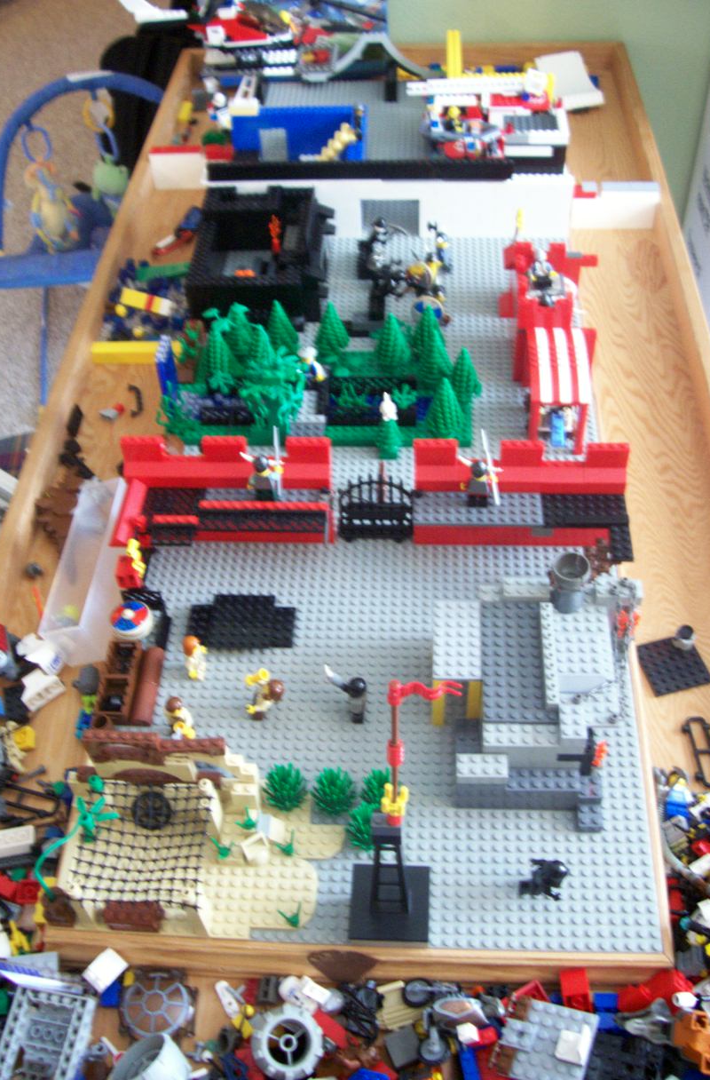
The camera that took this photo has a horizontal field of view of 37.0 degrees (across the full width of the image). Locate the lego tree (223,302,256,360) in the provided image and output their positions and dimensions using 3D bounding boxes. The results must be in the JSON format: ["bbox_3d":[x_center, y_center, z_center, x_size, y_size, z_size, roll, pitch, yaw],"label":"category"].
[{"bbox_3d":[-0.105,-0.192,0.979,0.032,0.064,0.032,1,49,4],"label":"lego tree"}]

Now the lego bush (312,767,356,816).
[{"bbox_3d":[-0.014,0.166,0.698,0.028,0.034,0.028,1,49,4],"label":"lego bush"}]

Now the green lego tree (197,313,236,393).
[{"bbox_3d":[-0.123,-0.175,0.973,0.033,0.066,0.033,0,49,5],"label":"green lego tree"}]

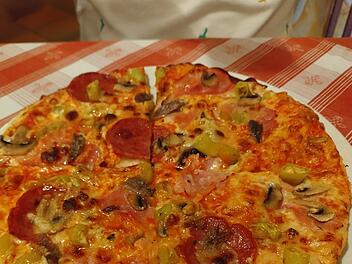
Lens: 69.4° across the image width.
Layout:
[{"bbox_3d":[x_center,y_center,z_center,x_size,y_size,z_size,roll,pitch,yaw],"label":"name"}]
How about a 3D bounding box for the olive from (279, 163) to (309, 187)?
[{"bbox_3d":[0.088,0.032,0.191,0.022,0.011,0.016,-3,41,0],"label":"olive"}]

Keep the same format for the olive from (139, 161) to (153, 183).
[{"bbox_3d":[-0.024,0.031,0.200,0.011,0.008,0.017,-3,41,0],"label":"olive"}]

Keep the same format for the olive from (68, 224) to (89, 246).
[{"bbox_3d":[-0.062,0.066,0.162,0.013,0.008,0.013,-3,41,0],"label":"olive"}]

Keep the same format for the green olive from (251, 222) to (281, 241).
[{"bbox_3d":[0.056,0.062,0.159,0.018,0.007,0.011,8,43,13],"label":"green olive"}]

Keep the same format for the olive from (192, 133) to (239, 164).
[{"bbox_3d":[0.033,0.014,0.215,0.040,0.011,0.019,14,44,18],"label":"olive"}]

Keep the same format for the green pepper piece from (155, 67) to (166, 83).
[{"bbox_3d":[-0.019,-0.072,0.316,0.014,0.009,0.021,-3,41,0],"label":"green pepper piece"}]

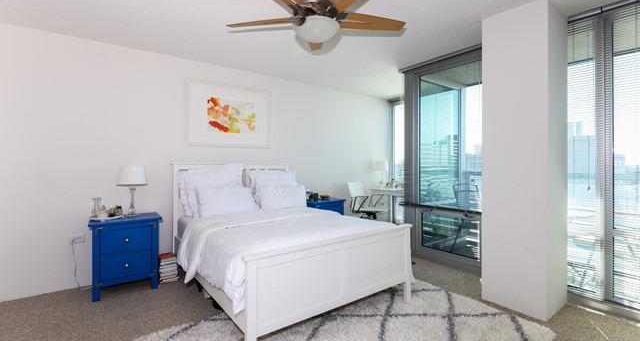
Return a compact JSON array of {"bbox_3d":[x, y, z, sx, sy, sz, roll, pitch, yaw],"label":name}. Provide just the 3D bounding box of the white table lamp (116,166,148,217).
[{"bbox_3d":[-1.848,0.202,2.804,0.265,0.493,0.265,0,1,-36],"label":"white table lamp"}]

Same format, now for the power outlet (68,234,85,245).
[{"bbox_3d":[-2.310,0.659,2.702,0.116,0.072,0.012,0,1,-36],"label":"power outlet"}]

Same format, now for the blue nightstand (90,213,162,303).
[{"bbox_3d":[-1.834,0.785,2.704,0.549,0.671,0.391,0,1,-36],"label":"blue nightstand"}]

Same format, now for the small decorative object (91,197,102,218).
[{"bbox_3d":[-2.104,0.352,2.678,0.090,0.186,0.070,0,1,-36],"label":"small decorative object"}]

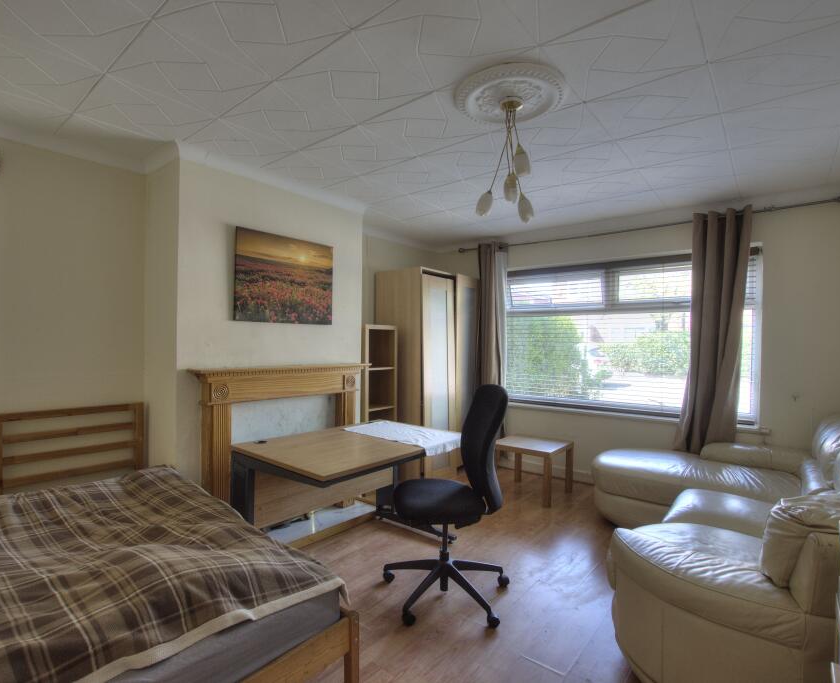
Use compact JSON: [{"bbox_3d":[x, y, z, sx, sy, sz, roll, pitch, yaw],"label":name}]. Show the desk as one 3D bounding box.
[{"bbox_3d":[-0.369,0.950,2.531,0.780,0.720,1.150,1,0,41],"label":"desk"}]

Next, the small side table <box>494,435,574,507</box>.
[{"bbox_3d":[0.990,1.110,3.761,0.510,0.438,0.490,1,0,38],"label":"small side table"}]

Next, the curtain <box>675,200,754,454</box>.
[{"bbox_3d":[2.241,0.087,3.302,0.470,2.195,0.160,1,0,41],"label":"curtain"}]

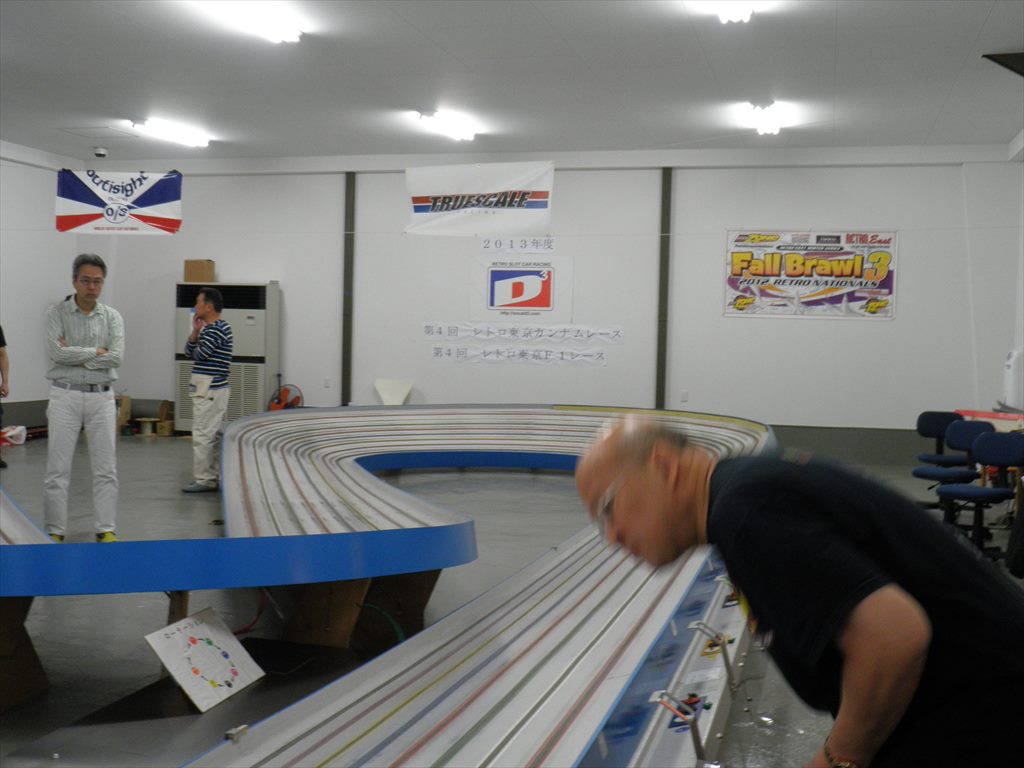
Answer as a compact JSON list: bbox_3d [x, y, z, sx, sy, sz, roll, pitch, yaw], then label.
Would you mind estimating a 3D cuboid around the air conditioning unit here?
[{"bbox_3d":[-3.641,-0.307,15.512,1.250,1.920,0.410,2,1,15],"label":"air conditioning unit"}]

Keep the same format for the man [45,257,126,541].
[{"bbox_3d":[-2.474,0.089,7.061,0.470,1.690,0.340,1,1,-16],"label":"man"}]

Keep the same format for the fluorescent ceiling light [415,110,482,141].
[{"bbox_3d":[-0.680,-2.744,12.784,0.220,0.120,1.270,2,1,15],"label":"fluorescent ceiling light"}]

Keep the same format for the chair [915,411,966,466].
[{"bbox_3d":[3.515,0.624,9.861,0.500,0.790,0.540,2,1,19],"label":"chair"}]

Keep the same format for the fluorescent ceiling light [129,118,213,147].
[{"bbox_3d":[-3.850,-2.849,13.719,0.220,0.120,1.270,2,1,15],"label":"fluorescent ceiling light"}]

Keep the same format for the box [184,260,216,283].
[{"bbox_3d":[-4.001,-1.438,15.606,0.320,0.280,0.250,2,1,15],"label":"box"}]

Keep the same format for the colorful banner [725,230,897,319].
[{"bbox_3d":[3.477,-1.274,14.171,1.940,1.020,0.020,2,1,15],"label":"colorful banner"}]

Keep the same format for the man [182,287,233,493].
[{"bbox_3d":[-2.471,0.033,9.940,0.380,1.670,0.460,1,1,-9],"label":"man"}]

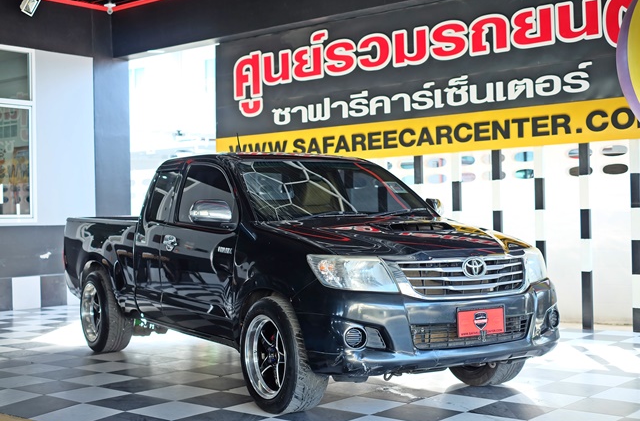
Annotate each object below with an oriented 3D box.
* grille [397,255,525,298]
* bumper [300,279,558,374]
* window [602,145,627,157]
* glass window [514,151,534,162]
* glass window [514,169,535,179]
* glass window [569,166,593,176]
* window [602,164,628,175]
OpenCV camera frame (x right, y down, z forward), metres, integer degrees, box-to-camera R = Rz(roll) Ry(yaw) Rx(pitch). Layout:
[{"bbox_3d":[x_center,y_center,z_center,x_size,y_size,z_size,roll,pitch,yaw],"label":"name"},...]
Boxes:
[{"bbox_3d":[0.852,0.371,5.322,0.970,0.235,0.160,0,0,-32],"label":"grille"},{"bbox_3d":[0.745,0.638,5.500,1.720,0.490,0.640,0,0,-32],"label":"bumper"},{"bbox_3d":[3.195,-0.647,10.209,0.285,0.115,0.060,-1,0,40],"label":"window"},{"bbox_3d":[2.377,-0.624,10.887,0.285,0.115,0.060,-1,0,40],"label":"glass window"},{"bbox_3d":[2.380,-0.420,10.884,0.285,0.115,0.060,-1,0,40],"label":"glass window"},{"bbox_3d":[2.743,-0.410,9.900,0.050,0.110,0.300,0,0,-39],"label":"glass window"},{"bbox_3d":[3.200,-0.447,10.204,0.285,0.115,0.060,-1,0,40],"label":"window"}]

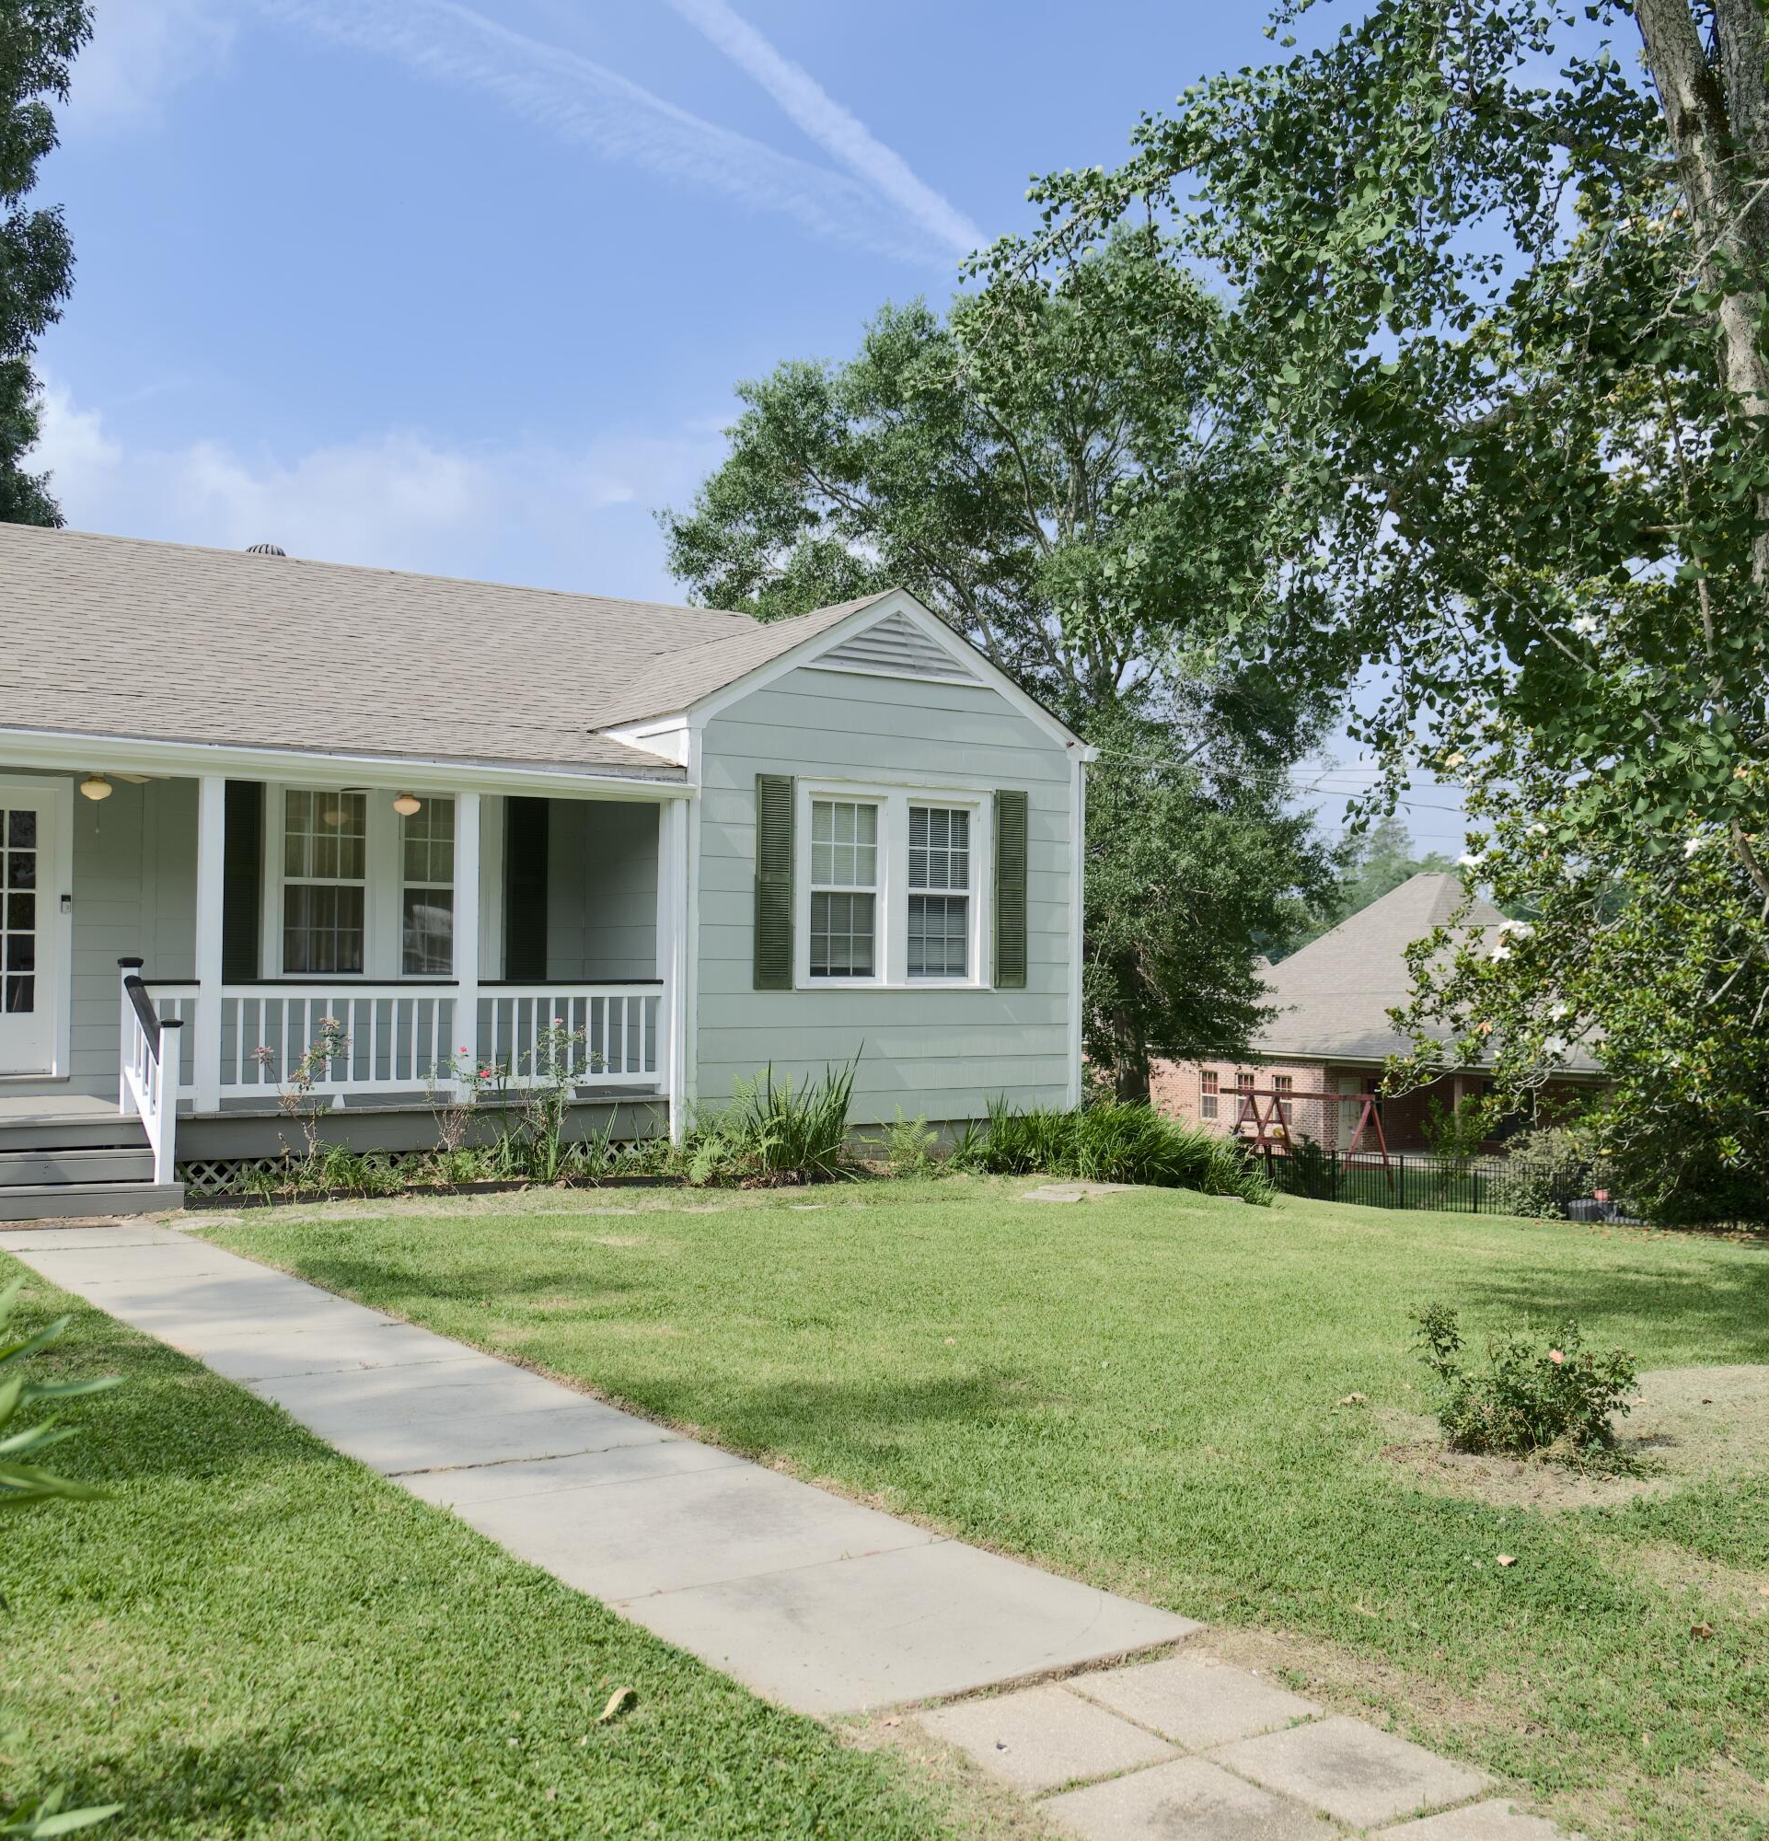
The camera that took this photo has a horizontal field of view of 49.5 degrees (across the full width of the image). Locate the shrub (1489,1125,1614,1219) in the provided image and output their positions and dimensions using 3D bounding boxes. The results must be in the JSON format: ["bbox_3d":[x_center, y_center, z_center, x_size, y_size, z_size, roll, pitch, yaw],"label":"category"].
[{"bbox_3d":[13.437,5.076,38.713,2.500,1.950,2.200,1,-1,0],"label":"shrub"}]

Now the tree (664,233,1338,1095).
[{"bbox_3d":[2.380,-4.104,35.085,12.800,17.200,12.300,1,-1,0],"label":"tree"}]

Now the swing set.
[{"bbox_3d":[9.930,5.105,44.913,1.900,2.200,4.400,2,-1,-43],"label":"swing set"}]

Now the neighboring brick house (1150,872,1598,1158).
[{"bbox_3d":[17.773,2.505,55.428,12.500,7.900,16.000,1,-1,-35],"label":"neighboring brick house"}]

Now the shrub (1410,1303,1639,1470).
[{"bbox_3d":[1.913,1.346,5.713,0.660,0.470,0.580,1,-1,0],"label":"shrub"}]

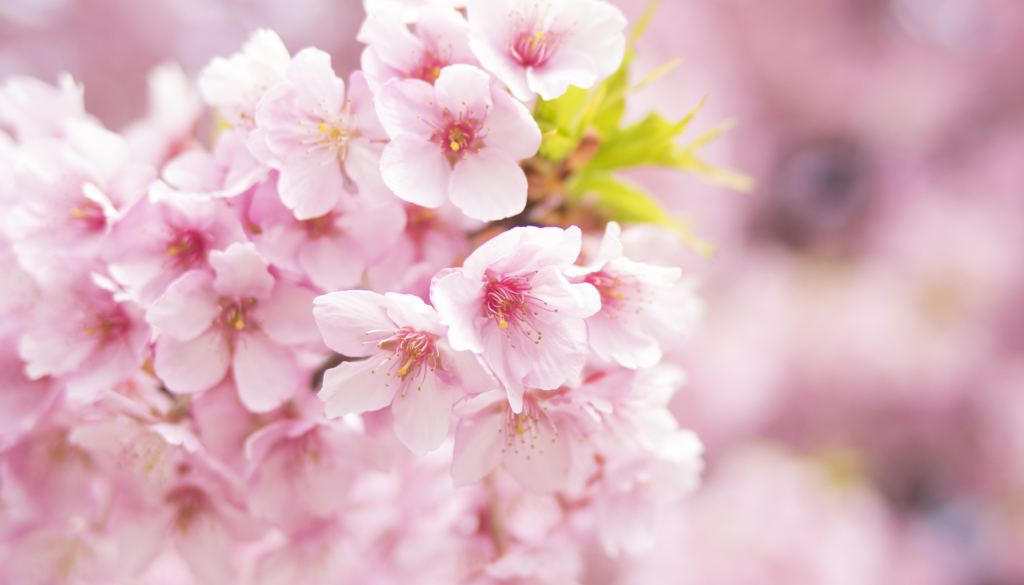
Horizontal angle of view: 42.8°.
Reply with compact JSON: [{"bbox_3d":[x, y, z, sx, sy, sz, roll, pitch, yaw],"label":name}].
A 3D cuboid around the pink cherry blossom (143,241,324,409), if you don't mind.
[{"bbox_3d":[-0.061,0.008,0.285,0.038,0.037,0.016,0,12,0],"label":"pink cherry blossom"}]

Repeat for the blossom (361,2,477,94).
[{"bbox_3d":[-0.021,-0.053,0.308,0.034,0.031,0.019,0,-18,-3],"label":"blossom"}]

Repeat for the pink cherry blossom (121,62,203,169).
[{"bbox_3d":[-0.086,-0.042,0.335,0.031,0.032,0.020,-4,-29,36],"label":"pink cherry blossom"}]

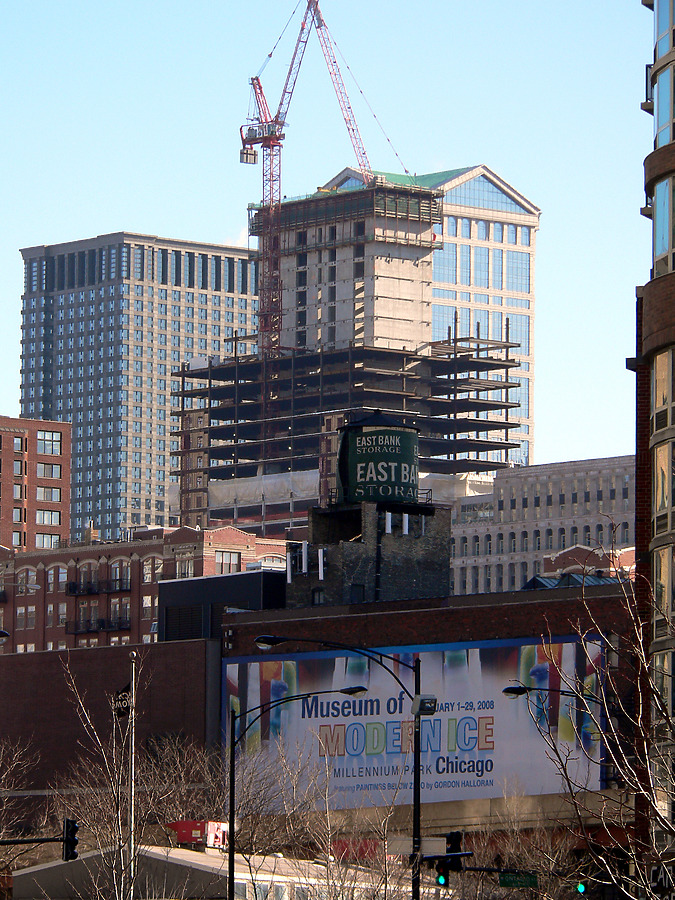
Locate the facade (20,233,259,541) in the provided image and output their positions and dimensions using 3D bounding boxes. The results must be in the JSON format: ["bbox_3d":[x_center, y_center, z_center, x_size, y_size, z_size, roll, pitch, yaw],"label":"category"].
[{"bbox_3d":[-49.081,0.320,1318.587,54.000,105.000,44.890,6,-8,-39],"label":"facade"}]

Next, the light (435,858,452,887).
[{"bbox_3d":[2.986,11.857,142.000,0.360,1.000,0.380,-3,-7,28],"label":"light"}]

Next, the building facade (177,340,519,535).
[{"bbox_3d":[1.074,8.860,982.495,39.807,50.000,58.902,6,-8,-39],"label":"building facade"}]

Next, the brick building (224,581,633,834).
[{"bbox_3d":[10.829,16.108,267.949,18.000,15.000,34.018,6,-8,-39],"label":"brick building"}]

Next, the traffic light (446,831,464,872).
[{"bbox_3d":[3.124,10.730,134.000,0.400,1.070,0.360,-1,-7,18],"label":"traffic light"}]

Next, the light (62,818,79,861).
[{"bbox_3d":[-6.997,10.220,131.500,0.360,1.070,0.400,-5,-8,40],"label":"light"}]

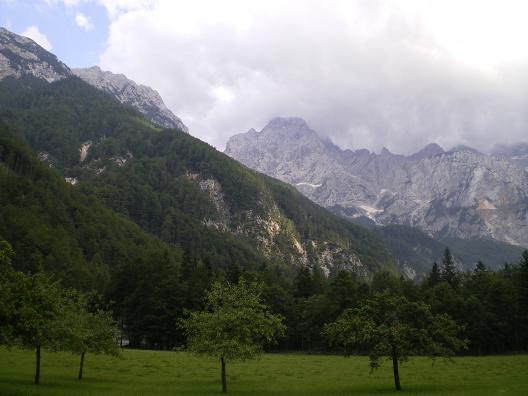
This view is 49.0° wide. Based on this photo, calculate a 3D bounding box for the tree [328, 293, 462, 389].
[{"bbox_3d":[5.708,6.161,25.056,6.040,4.070,5.440,0,-15,0],"label":"tree"}]

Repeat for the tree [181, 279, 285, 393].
[{"bbox_3d":[-1.356,5.833,24.831,4.390,4.710,4.210,0,-15,0],"label":"tree"}]

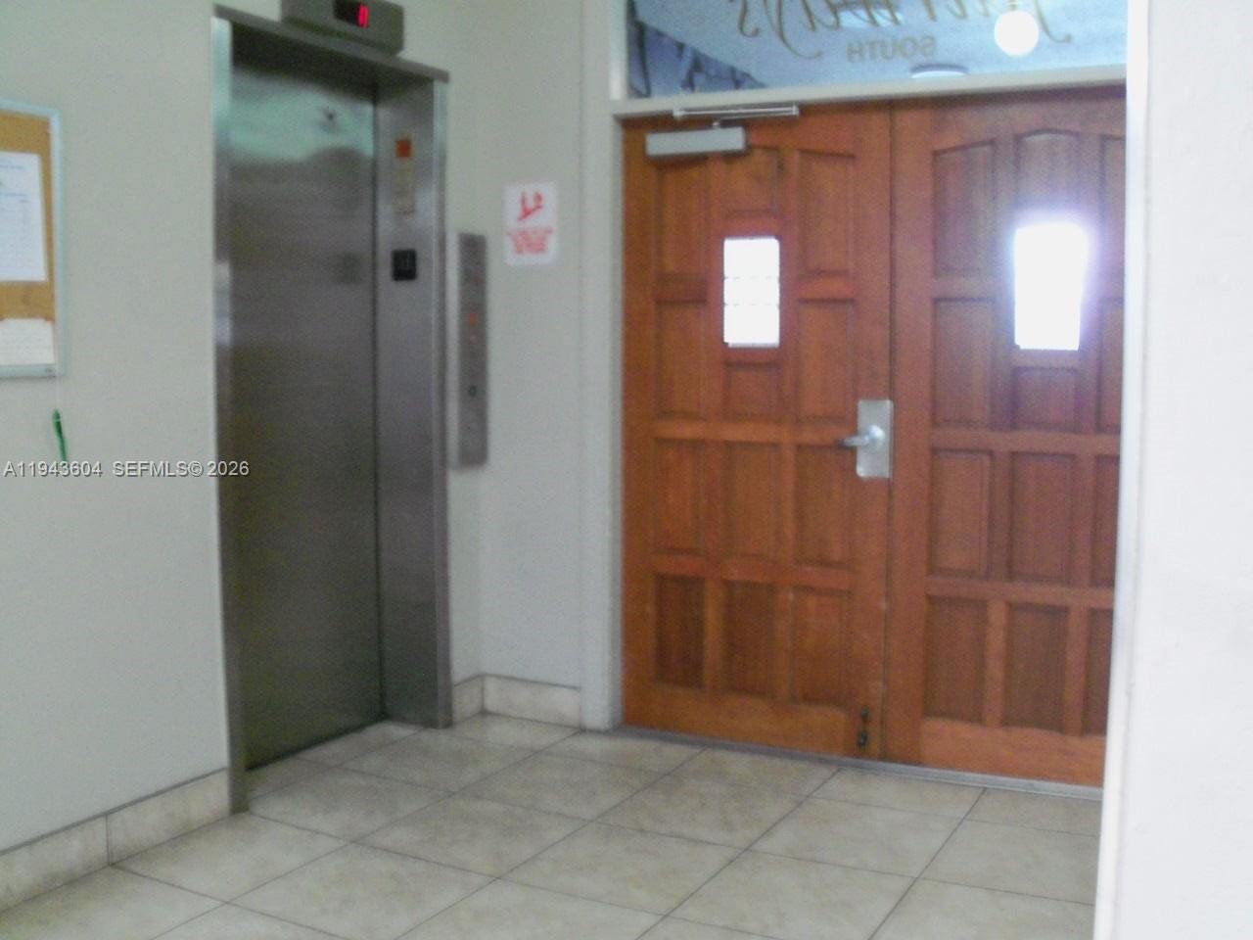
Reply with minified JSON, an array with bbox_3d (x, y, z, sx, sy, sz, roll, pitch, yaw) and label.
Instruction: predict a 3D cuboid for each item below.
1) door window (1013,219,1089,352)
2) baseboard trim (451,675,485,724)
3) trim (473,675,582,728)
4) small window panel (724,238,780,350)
[{"bbox_3d":[1.199,-0.517,3.596,0.190,0.345,0.030,3,5,28],"label":"door window"},{"bbox_3d":[-0.549,0.804,4.417,0.015,0.137,0.190,3,5,28],"label":"baseboard trim"},{"bbox_3d":[-0.337,0.806,4.404,0.400,0.137,0.015,3,5,28],"label":"trim"},{"bbox_3d":[0.400,-0.561,4.022,0.187,0.338,0.030,3,5,28],"label":"small window panel"}]

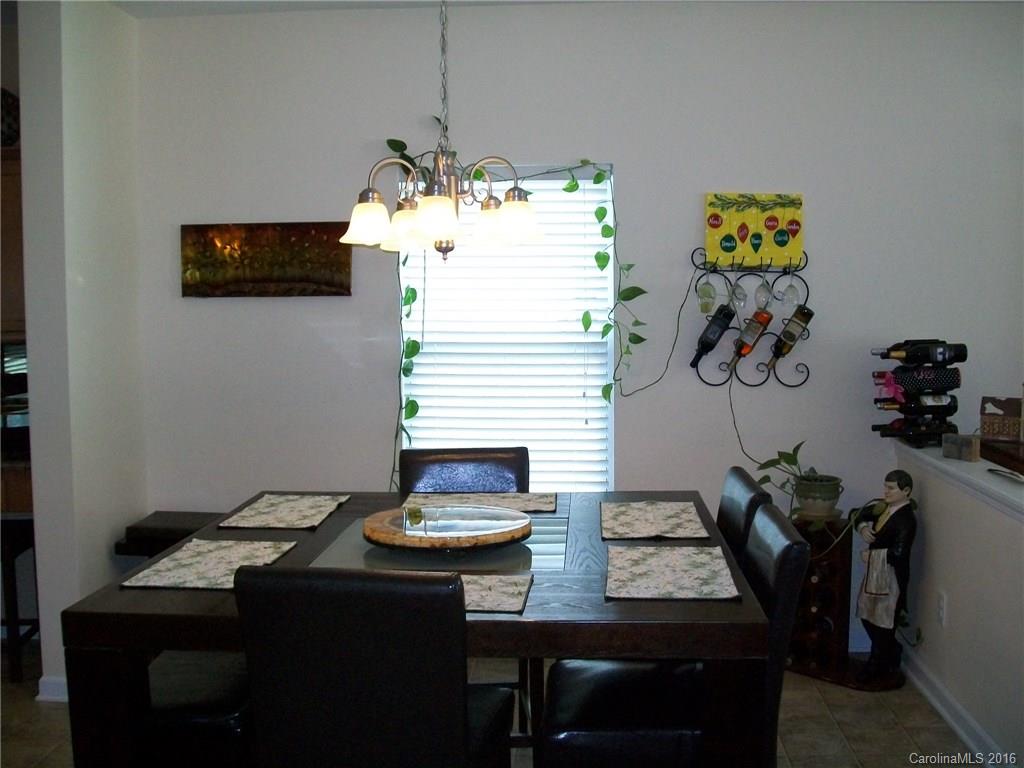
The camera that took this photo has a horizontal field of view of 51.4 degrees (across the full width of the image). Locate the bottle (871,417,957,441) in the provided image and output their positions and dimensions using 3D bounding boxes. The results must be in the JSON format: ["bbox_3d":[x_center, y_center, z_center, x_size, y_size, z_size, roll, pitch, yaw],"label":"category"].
[{"bbox_3d":[1.570,0.183,4.146,0.296,0.076,0.076,0,5,4],"label":"bottle"}]

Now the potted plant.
[{"bbox_3d":[1.173,0.394,4.322,0.353,0.321,0.270,0,5,4],"label":"potted plant"}]

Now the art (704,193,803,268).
[{"bbox_3d":[0.998,-0.633,4.398,0.396,0.305,0.030,0,5,4],"label":"art"}]

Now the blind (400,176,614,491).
[{"bbox_3d":[-0.017,-0.174,4.554,0.908,1.450,0.060,0,5,4],"label":"blind"}]

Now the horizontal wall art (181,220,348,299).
[{"bbox_3d":[-1.052,-0.533,4.575,0.737,0.319,0.030,0,5,4],"label":"horizontal wall art"}]

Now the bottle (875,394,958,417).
[{"bbox_3d":[1.567,0.086,4.138,0.303,0.076,0.076,0,5,4],"label":"bottle"}]

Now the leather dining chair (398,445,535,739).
[{"bbox_3d":[-0.175,0.750,3.493,0.455,1.015,0.570,0,5,-3],"label":"leather dining chair"}]

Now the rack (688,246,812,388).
[{"bbox_3d":[0.976,-0.275,4.398,0.498,0.572,0.130,0,5,4],"label":"rack"}]

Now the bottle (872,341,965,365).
[{"bbox_3d":[1.580,-0.118,4.121,0.325,0.077,0.077,0,5,4],"label":"bottle"}]

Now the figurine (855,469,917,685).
[{"bbox_3d":[1.472,0.753,4.229,0.210,0.840,0.235,-3,5,-33],"label":"figurine"}]

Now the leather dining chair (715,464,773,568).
[{"bbox_3d":[0.416,0.781,3.081,0.570,1.015,0.460,0,5,4],"label":"leather dining chair"}]

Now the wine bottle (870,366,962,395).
[{"bbox_3d":[1.564,-0.019,4.130,0.318,0.082,0.082,0,5,4],"label":"wine bottle"}]

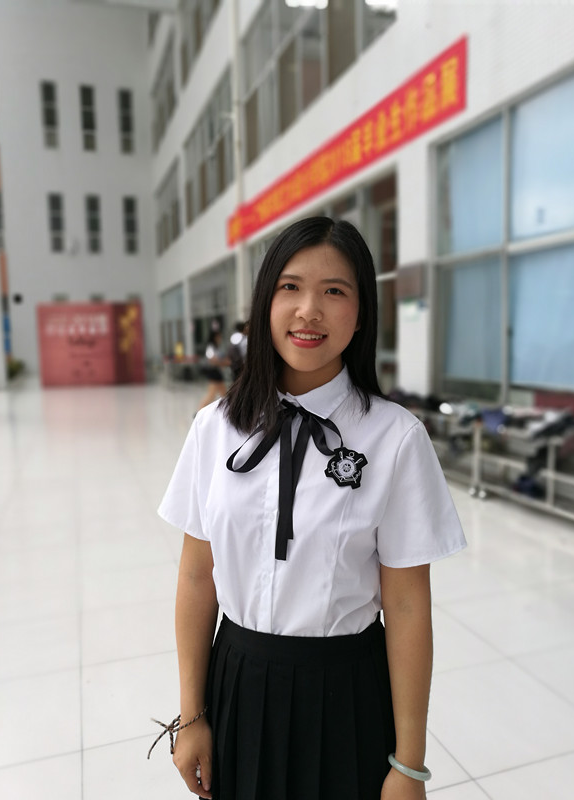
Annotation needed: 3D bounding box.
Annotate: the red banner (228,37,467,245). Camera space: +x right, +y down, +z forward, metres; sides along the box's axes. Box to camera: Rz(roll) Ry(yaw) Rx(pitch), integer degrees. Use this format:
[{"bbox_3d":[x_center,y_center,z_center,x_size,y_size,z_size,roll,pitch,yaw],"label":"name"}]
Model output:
[{"bbox_3d":[0.185,-4.011,11.696,0.100,0.740,10.671,-3,6,-19],"label":"red banner"}]

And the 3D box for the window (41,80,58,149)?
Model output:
[{"bbox_3d":[-10.775,-12.948,28.423,0.607,2.881,0.120,-3,6,-19],"label":"window"}]

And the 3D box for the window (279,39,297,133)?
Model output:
[{"bbox_3d":[0.098,-5.900,11.960,0.080,1.216,0.992,-3,6,-19],"label":"window"}]

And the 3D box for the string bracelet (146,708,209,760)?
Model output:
[{"bbox_3d":[-0.181,0.556,1.040,0.088,0.066,0.060,1,8,18],"label":"string bracelet"}]

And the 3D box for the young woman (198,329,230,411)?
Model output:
[{"bbox_3d":[-1.237,-0.356,10.501,0.600,1.620,0.450,-2,6,-12],"label":"young woman"}]

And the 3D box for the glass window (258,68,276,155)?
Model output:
[{"bbox_3d":[-0.342,-6.048,13.226,0.080,1.345,1.248,-3,6,-19],"label":"glass window"}]

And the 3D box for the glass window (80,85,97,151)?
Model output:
[{"bbox_3d":[-9.211,-13.035,28.956,0.641,2.855,0.120,-3,6,-19],"label":"glass window"}]

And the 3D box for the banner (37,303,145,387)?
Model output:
[{"bbox_3d":[-6.418,-1.832,20.686,3.267,2.798,0.400,-3,6,-19],"label":"banner"}]

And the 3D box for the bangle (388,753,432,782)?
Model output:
[{"bbox_3d":[0.192,0.573,0.975,0.072,0.013,0.072,25,-8,16],"label":"bangle"}]

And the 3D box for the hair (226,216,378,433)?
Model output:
[{"bbox_3d":[0.025,-0.116,0.955,0.236,0.320,0.220,1,5,7],"label":"hair"}]

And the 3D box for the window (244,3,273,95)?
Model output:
[{"bbox_3d":[-0.535,-7.648,13.538,0.080,1.315,2.206,-3,6,-19],"label":"window"}]

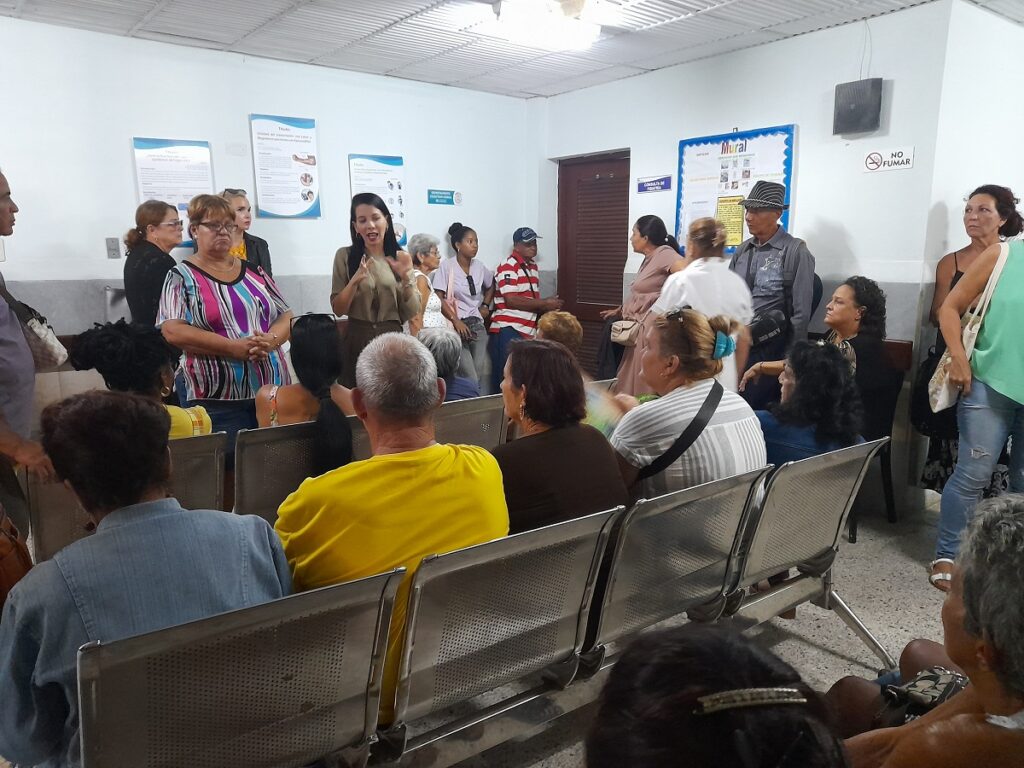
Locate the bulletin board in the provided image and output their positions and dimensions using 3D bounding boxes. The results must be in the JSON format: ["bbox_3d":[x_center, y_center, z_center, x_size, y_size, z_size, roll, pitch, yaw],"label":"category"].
[{"bbox_3d":[1.395,-1.196,4.671,0.045,0.740,0.870,-7,13,-36],"label":"bulletin board"}]

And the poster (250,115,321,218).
[{"bbox_3d":[-1.481,-1.427,4.876,0.430,0.640,0.015,-7,12,-35],"label":"poster"}]

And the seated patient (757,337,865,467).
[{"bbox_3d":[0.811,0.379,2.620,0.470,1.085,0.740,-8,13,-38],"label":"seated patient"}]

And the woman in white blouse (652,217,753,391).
[{"bbox_3d":[1.025,-0.110,4.010,0.480,1.566,0.330,-3,11,-17],"label":"woman in white blouse"}]

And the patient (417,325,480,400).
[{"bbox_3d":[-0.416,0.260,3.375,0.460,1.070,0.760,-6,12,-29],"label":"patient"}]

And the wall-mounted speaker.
[{"bbox_3d":[1.733,-1.370,3.686,0.130,0.250,0.215,-8,13,-37],"label":"wall-mounted speaker"}]

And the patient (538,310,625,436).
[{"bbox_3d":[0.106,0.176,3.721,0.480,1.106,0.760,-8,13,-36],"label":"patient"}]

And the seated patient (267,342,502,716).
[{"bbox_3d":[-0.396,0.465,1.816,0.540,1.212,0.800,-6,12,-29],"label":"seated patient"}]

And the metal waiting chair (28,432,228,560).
[{"bbox_3d":[-1.332,0.541,2.579,0.540,0.793,0.620,-7,12,-36],"label":"metal waiting chair"}]

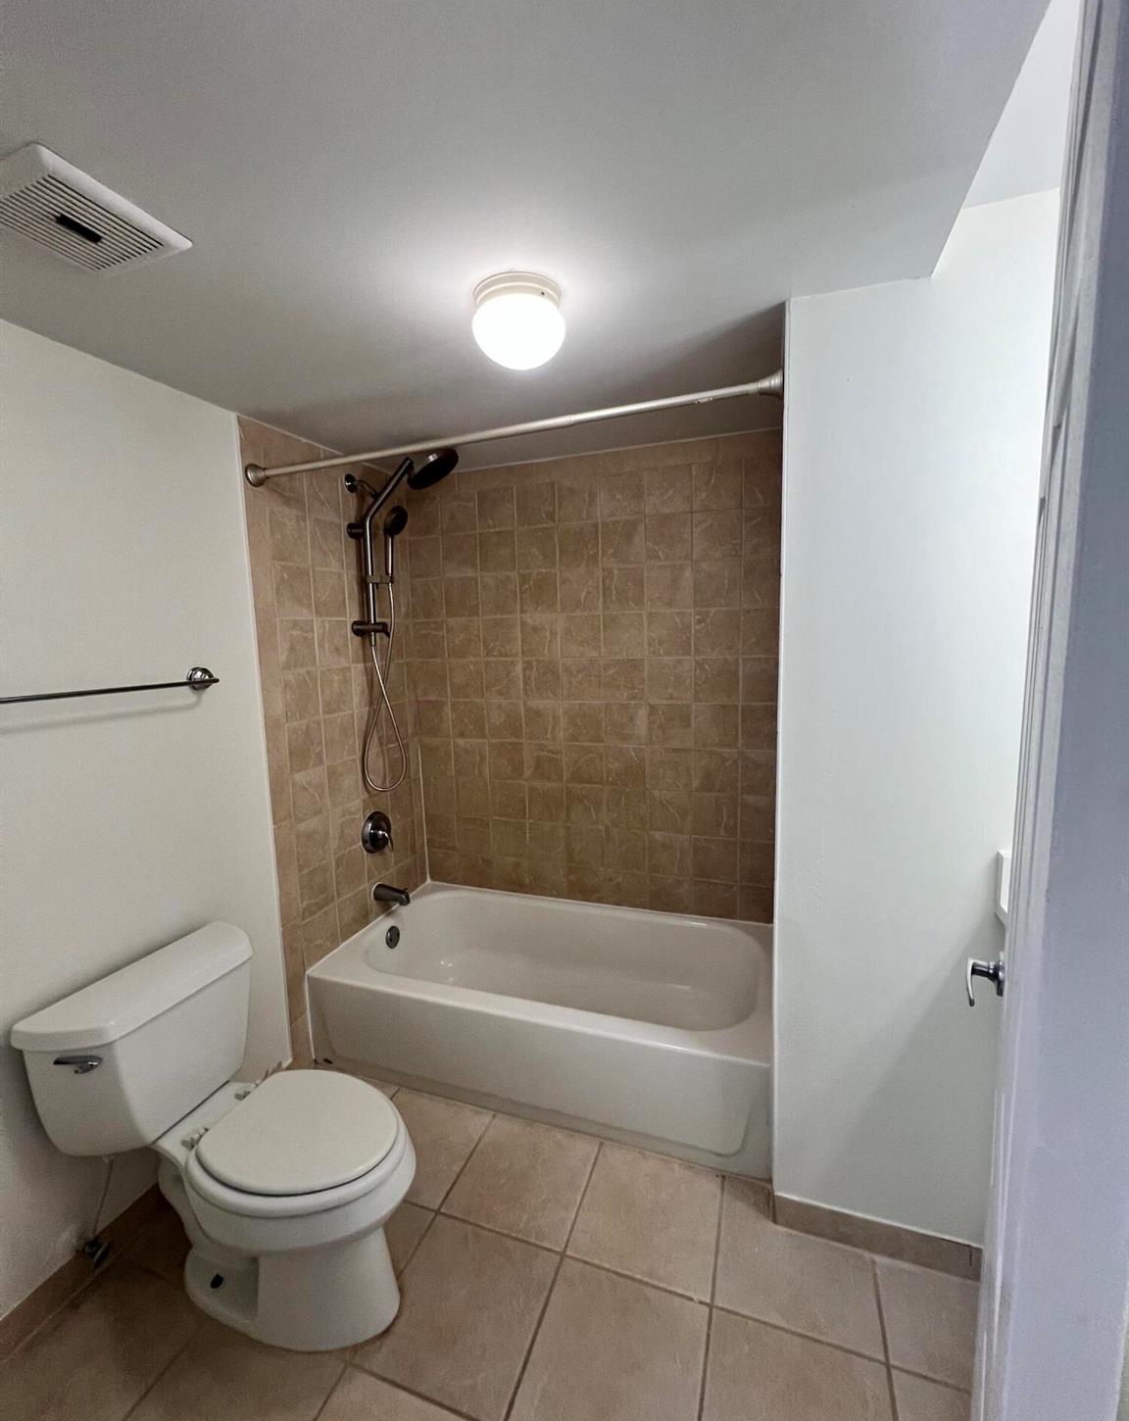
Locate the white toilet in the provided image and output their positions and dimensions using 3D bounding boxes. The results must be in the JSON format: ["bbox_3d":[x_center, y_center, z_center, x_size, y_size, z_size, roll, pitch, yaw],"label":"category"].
[{"bbox_3d":[-0.686,0.959,1.278,0.768,0.695,0.475,1,7,19],"label":"white toilet"}]

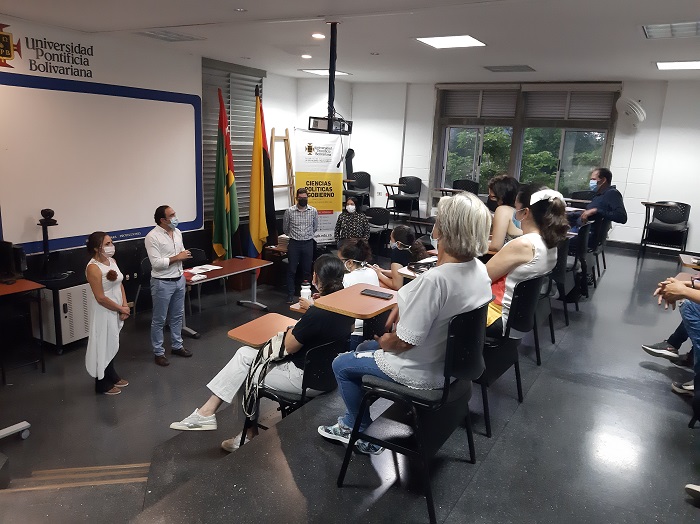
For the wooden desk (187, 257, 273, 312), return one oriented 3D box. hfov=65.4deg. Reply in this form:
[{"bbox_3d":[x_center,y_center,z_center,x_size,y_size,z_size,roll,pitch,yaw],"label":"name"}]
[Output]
[{"bbox_3d":[-1.829,0.455,7.670,0.590,0.710,1.660,10,14,30],"label":"wooden desk"}]

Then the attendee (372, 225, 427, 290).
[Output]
[{"bbox_3d":[0.259,0.304,4.560,0.780,1.260,0.500,10,14,30],"label":"attendee"}]

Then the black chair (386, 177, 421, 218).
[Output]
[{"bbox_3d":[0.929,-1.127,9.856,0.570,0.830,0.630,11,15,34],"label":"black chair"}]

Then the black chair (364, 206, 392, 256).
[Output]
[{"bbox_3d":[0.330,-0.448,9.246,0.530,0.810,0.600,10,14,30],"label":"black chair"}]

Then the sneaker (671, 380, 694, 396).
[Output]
[{"bbox_3d":[2.173,0.762,3.412,0.280,0.105,0.105,10,14,30],"label":"sneaker"}]

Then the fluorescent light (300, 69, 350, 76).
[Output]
[{"bbox_3d":[-0.394,-3.115,8.902,0.600,0.060,0.600,10,14,30],"label":"fluorescent light"}]

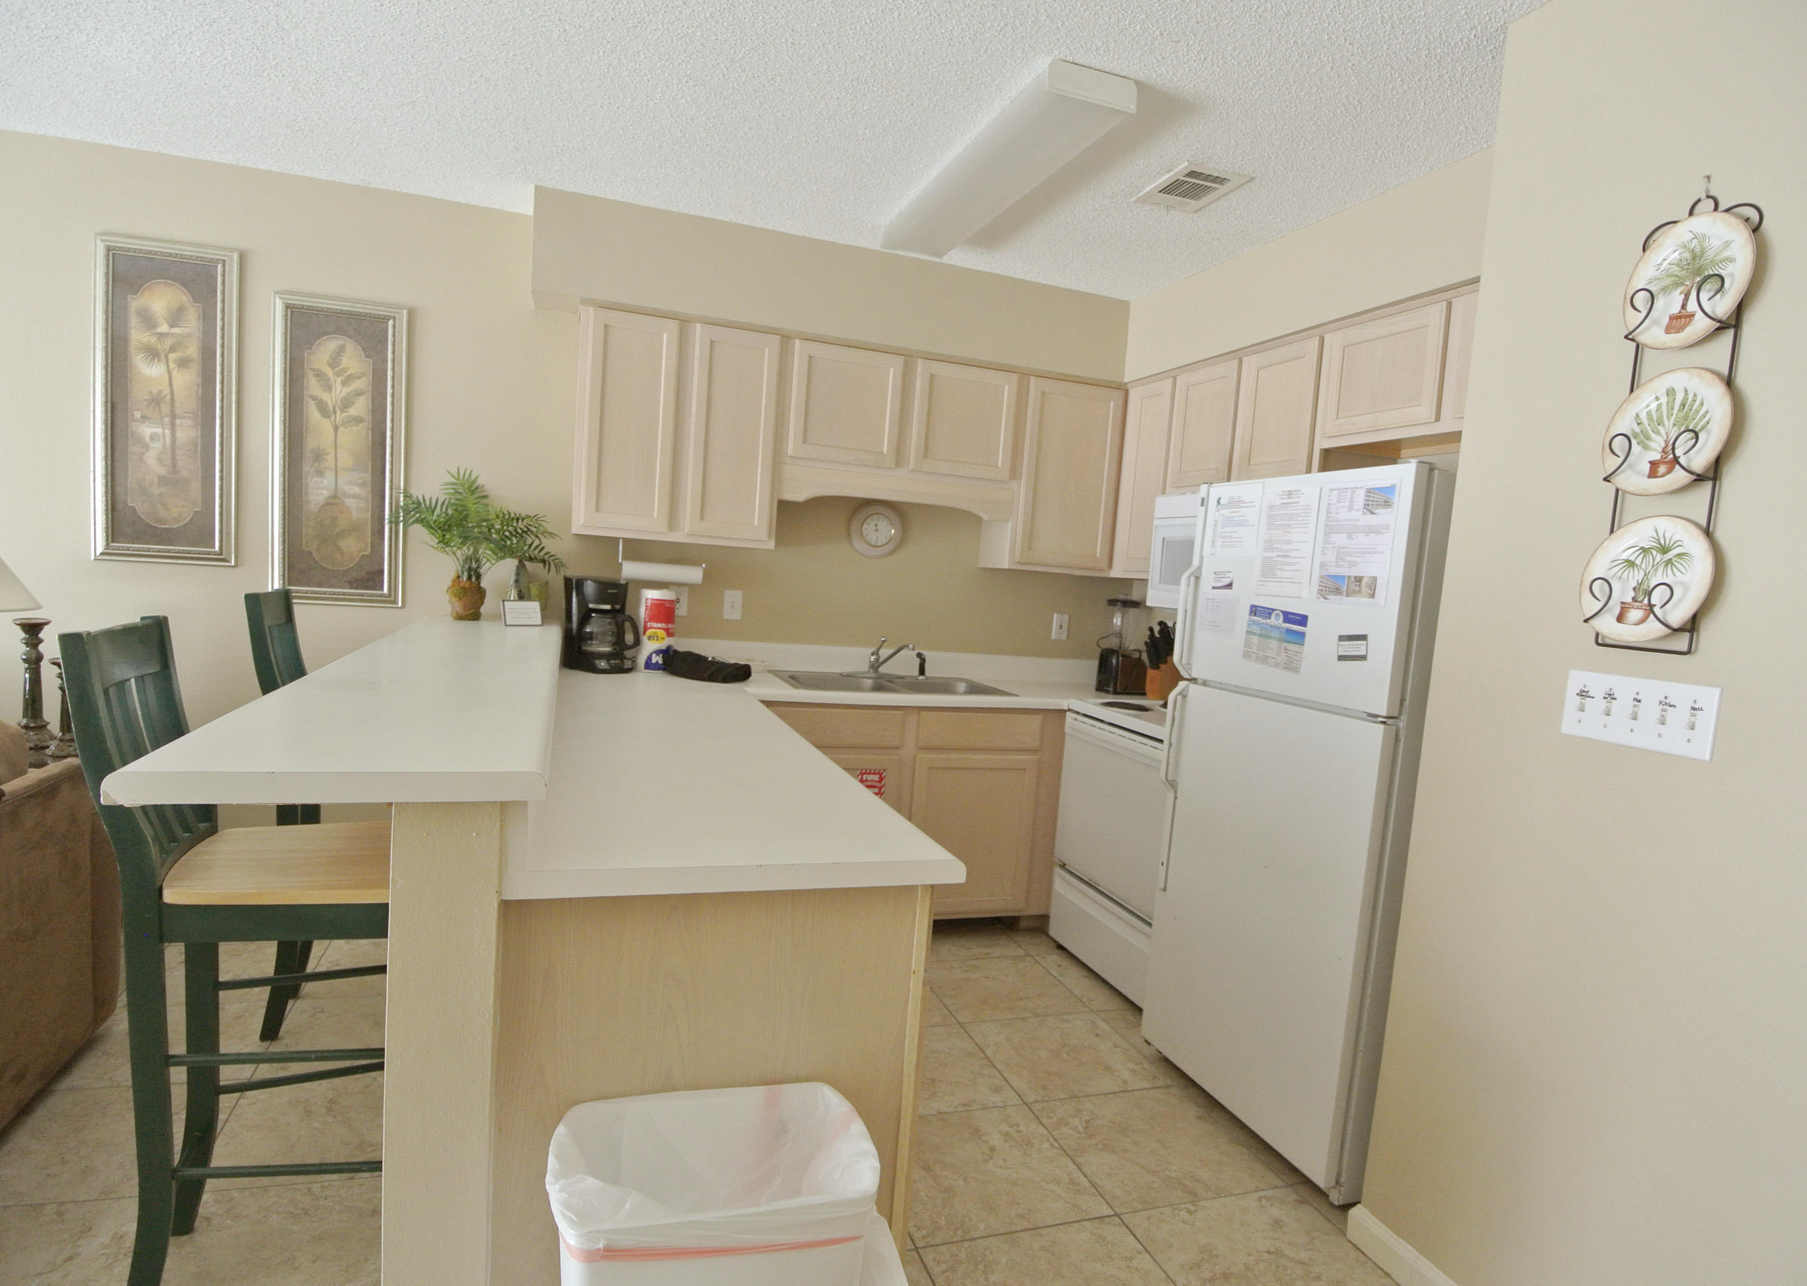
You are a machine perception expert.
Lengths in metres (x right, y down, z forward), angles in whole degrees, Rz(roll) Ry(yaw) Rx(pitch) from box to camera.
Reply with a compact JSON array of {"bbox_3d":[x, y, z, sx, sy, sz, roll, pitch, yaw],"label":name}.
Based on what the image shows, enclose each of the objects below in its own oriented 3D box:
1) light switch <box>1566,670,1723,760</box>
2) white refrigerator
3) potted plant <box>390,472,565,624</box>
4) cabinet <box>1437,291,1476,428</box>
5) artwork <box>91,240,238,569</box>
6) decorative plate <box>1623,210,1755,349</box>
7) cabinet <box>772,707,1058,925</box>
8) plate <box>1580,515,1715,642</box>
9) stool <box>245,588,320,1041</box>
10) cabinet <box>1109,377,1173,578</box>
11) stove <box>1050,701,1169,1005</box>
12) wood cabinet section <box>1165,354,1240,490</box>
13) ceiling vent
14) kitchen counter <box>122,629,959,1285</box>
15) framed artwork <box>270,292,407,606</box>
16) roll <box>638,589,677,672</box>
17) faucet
[{"bbox_3d":[1.220,0.116,1.600,0.012,0.114,0.246,3,5,-19],"label":"light switch"},{"bbox_3d":[1.200,0.433,2.502,0.765,1.657,0.710,3,5,-19],"label":"white refrigerator"},{"bbox_3d":[-1.394,-0.316,3.165,0.530,0.500,0.430,3,5,-19],"label":"potted plant"},{"bbox_3d":[1.565,-0.669,2.309,0.320,0.330,0.380,3,5,-19],"label":"cabinet"},{"bbox_3d":[-2.365,-0.761,3.089,0.383,1.000,0.035,3,5,-19],"label":"artwork"},{"bbox_3d":[1.235,-0.565,1.512,0.028,0.198,0.195,3,5,-19],"label":"decorative plate"},{"bbox_3d":[-0.039,0.637,3.701,1.100,0.840,0.600,3,5,-19],"label":"cabinet"},{"bbox_3d":[1.211,-0.103,1.567,0.025,0.208,0.208,3,5,-19],"label":"plate"},{"bbox_3d":[-1.493,0.458,2.641,0.530,1.175,0.430,3,5,-16],"label":"stool"},{"bbox_3d":[1.054,-0.616,3.776,0.320,0.750,0.330,3,5,-19],"label":"cabinet"},{"bbox_3d":[1.006,0.682,3.326,0.650,1.000,0.760,3,5,-19],"label":"stove"},{"bbox_3d":[1.168,-0.743,3.371,0.300,0.430,0.350,3,5,-19],"label":"wood cabinet section"},{"bbox_3d":[0.803,-1.253,2.678,0.205,0.020,0.285,3,5,-19],"label":"ceiling vent"},{"bbox_3d":[-0.796,0.581,2.436,1.075,1.070,2.430,3,5,-19],"label":"kitchen counter"},{"bbox_3d":[-1.876,-0.634,3.195,0.390,1.005,0.030,3,5,-19],"label":"framed artwork"},{"bbox_3d":[-0.885,-0.035,3.465,0.130,0.285,0.130,3,5,-19],"label":"roll"},{"bbox_3d":[-0.057,0.058,3.804,0.070,0.155,0.220,0,6,-41],"label":"faucet"}]

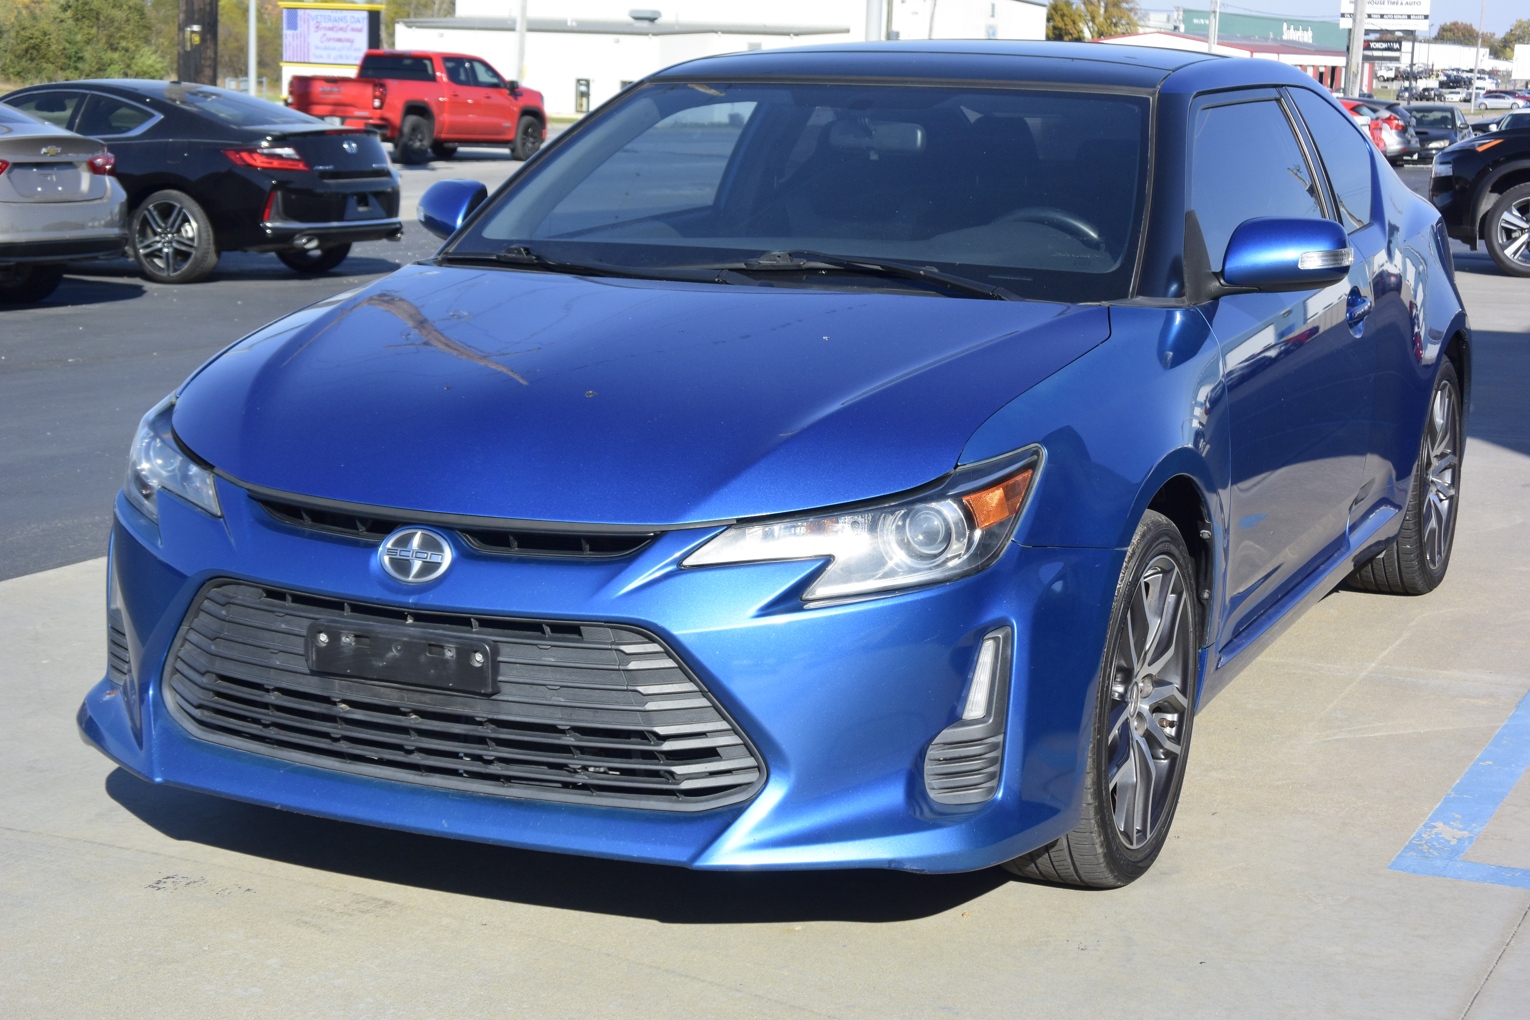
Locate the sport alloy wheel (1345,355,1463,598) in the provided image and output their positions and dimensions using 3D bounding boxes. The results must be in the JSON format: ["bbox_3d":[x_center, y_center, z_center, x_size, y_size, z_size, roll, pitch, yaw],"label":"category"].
[{"bbox_3d":[1.707,-0.101,6.493,0.225,0.655,0.655,6,11,25],"label":"sport alloy wheel"}]

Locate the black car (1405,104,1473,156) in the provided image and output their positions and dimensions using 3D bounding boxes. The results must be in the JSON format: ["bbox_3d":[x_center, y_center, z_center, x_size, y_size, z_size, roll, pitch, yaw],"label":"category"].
[{"bbox_3d":[14.853,-8.320,54.285,1.780,1.460,4.570,5,11,22],"label":"black car"}]

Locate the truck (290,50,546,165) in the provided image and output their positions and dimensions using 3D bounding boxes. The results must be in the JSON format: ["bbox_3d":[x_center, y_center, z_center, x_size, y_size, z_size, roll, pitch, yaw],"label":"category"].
[{"bbox_3d":[-6.207,-7.388,44.386,2.060,1.920,5.880,6,11,25],"label":"truck"}]

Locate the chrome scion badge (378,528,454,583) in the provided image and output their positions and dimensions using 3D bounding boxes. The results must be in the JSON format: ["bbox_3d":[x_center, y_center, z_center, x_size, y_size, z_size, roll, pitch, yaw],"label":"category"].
[{"bbox_3d":[-0.514,0.068,3.576,0.121,0.085,0.020,6,-11,25],"label":"chrome scion badge"}]

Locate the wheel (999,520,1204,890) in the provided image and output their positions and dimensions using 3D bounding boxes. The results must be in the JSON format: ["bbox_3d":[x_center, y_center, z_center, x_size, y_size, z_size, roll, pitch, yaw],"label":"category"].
[{"bbox_3d":[0.549,0.307,4.088,0.225,0.655,0.655,5,11,24],"label":"wheel"}]

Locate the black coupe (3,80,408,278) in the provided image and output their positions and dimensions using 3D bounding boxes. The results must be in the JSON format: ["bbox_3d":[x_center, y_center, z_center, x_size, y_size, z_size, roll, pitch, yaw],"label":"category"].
[{"bbox_3d":[-5.032,-2.555,18.420,4.834,1.436,1.854,5,11,24],"label":"black coupe"}]

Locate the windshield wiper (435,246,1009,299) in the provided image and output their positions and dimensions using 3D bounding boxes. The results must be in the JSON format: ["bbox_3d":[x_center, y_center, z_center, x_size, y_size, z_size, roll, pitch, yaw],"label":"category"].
[{"bbox_3d":[-0.114,-0.447,4.503,1.250,0.095,0.220,6,11,25],"label":"windshield wiper"}]

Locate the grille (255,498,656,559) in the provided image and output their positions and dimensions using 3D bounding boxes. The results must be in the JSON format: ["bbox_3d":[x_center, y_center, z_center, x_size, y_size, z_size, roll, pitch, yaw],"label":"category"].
[{"bbox_3d":[-0.492,0.025,3.620,0.720,0.060,0.100,6,11,25],"label":"grille"}]

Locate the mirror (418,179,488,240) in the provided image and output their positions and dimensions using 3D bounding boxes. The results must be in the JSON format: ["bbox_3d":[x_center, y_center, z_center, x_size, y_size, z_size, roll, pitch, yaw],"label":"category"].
[{"bbox_3d":[-0.647,-0.647,5.309,0.235,0.145,0.140,6,11,25],"label":"mirror"}]

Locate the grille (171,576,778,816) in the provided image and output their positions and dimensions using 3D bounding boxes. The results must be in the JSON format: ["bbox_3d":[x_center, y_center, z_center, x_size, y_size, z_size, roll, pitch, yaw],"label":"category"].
[{"bbox_3d":[-0.514,0.269,3.625,1.070,0.275,0.140,6,11,25],"label":"grille"}]

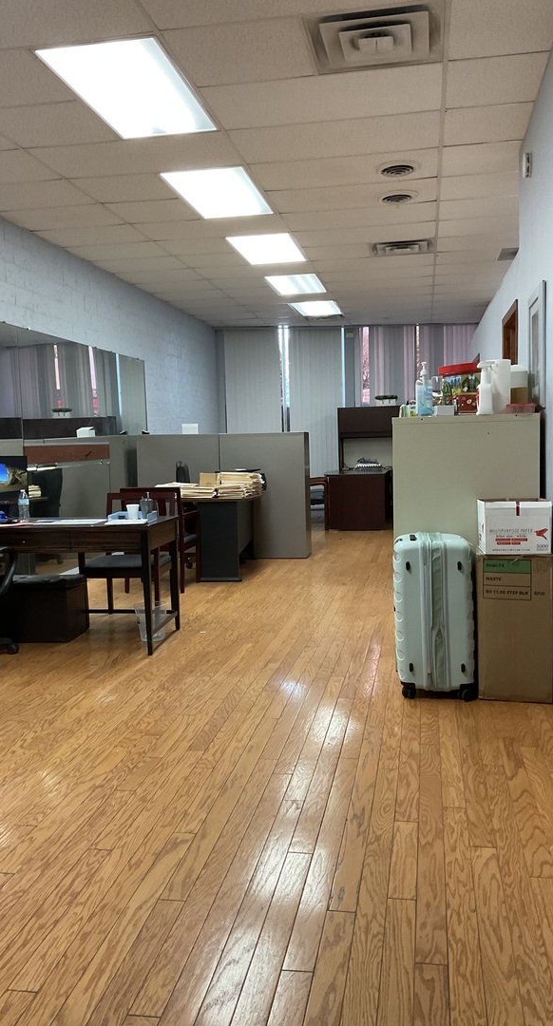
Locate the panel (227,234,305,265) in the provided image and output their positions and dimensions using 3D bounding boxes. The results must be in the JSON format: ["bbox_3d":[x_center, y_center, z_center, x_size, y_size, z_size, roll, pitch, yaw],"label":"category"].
[{"bbox_3d":[-0.067,-2.449,8.012,0.575,0.050,1.180,-1,5,10],"label":"panel"}]

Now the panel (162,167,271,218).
[{"bbox_3d":[-0.395,-2.295,6.213,0.575,0.050,1.180,-1,5,10],"label":"panel"}]

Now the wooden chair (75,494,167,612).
[{"bbox_3d":[-1.020,0.317,6.000,0.540,0.880,0.600,-1,5,10],"label":"wooden chair"}]

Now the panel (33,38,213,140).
[{"bbox_3d":[-0.711,-2.170,4.409,0.590,0.060,1.190,-1,5,10],"label":"panel"}]

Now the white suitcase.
[{"bbox_3d":[0.767,0.483,4.189,0.365,0.745,0.490,-1,5,10],"label":"white suitcase"}]

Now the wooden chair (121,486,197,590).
[{"bbox_3d":[-0.981,0.207,7.389,0.540,0.880,0.610,-1,5,10],"label":"wooden chair"}]

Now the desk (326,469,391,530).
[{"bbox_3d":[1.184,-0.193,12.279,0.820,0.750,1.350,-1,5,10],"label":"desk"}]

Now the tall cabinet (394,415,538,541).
[{"bbox_3d":[1.010,0.149,4.623,0.730,1.324,0.450,-1,5,10],"label":"tall cabinet"}]

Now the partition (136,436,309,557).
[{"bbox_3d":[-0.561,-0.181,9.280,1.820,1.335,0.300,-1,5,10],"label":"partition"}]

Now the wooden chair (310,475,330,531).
[{"bbox_3d":[0.445,-0.190,12.064,0.600,0.820,0.600,-1,5,10],"label":"wooden chair"}]

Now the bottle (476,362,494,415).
[{"bbox_3d":[1.068,-0.636,4.385,0.100,0.275,0.070,-1,5,10],"label":"bottle"}]

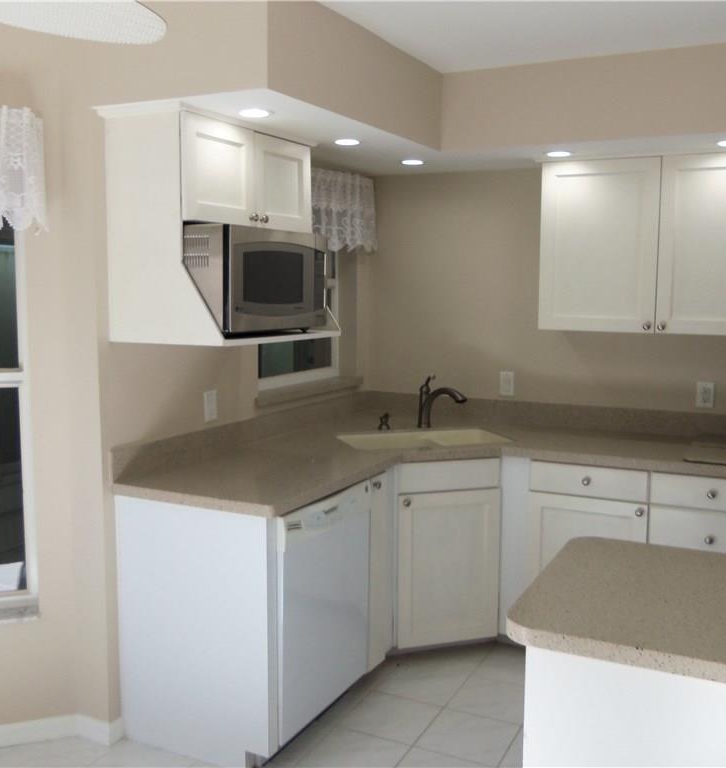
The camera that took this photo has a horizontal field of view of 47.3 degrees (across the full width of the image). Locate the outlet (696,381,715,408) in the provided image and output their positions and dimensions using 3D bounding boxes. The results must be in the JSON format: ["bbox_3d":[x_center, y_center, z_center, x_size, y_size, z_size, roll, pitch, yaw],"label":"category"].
[{"bbox_3d":[1.514,0.051,3.663,0.072,0.115,0.010,3,7,27],"label":"outlet"}]

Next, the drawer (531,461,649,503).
[{"bbox_3d":[0.987,0.371,3.487,0.467,0.121,0.400,3,7,27],"label":"drawer"}]

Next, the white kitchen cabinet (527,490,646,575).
[{"bbox_3d":[1.028,0.767,3.611,0.467,0.690,0.580,3,7,27],"label":"white kitchen cabinet"}]

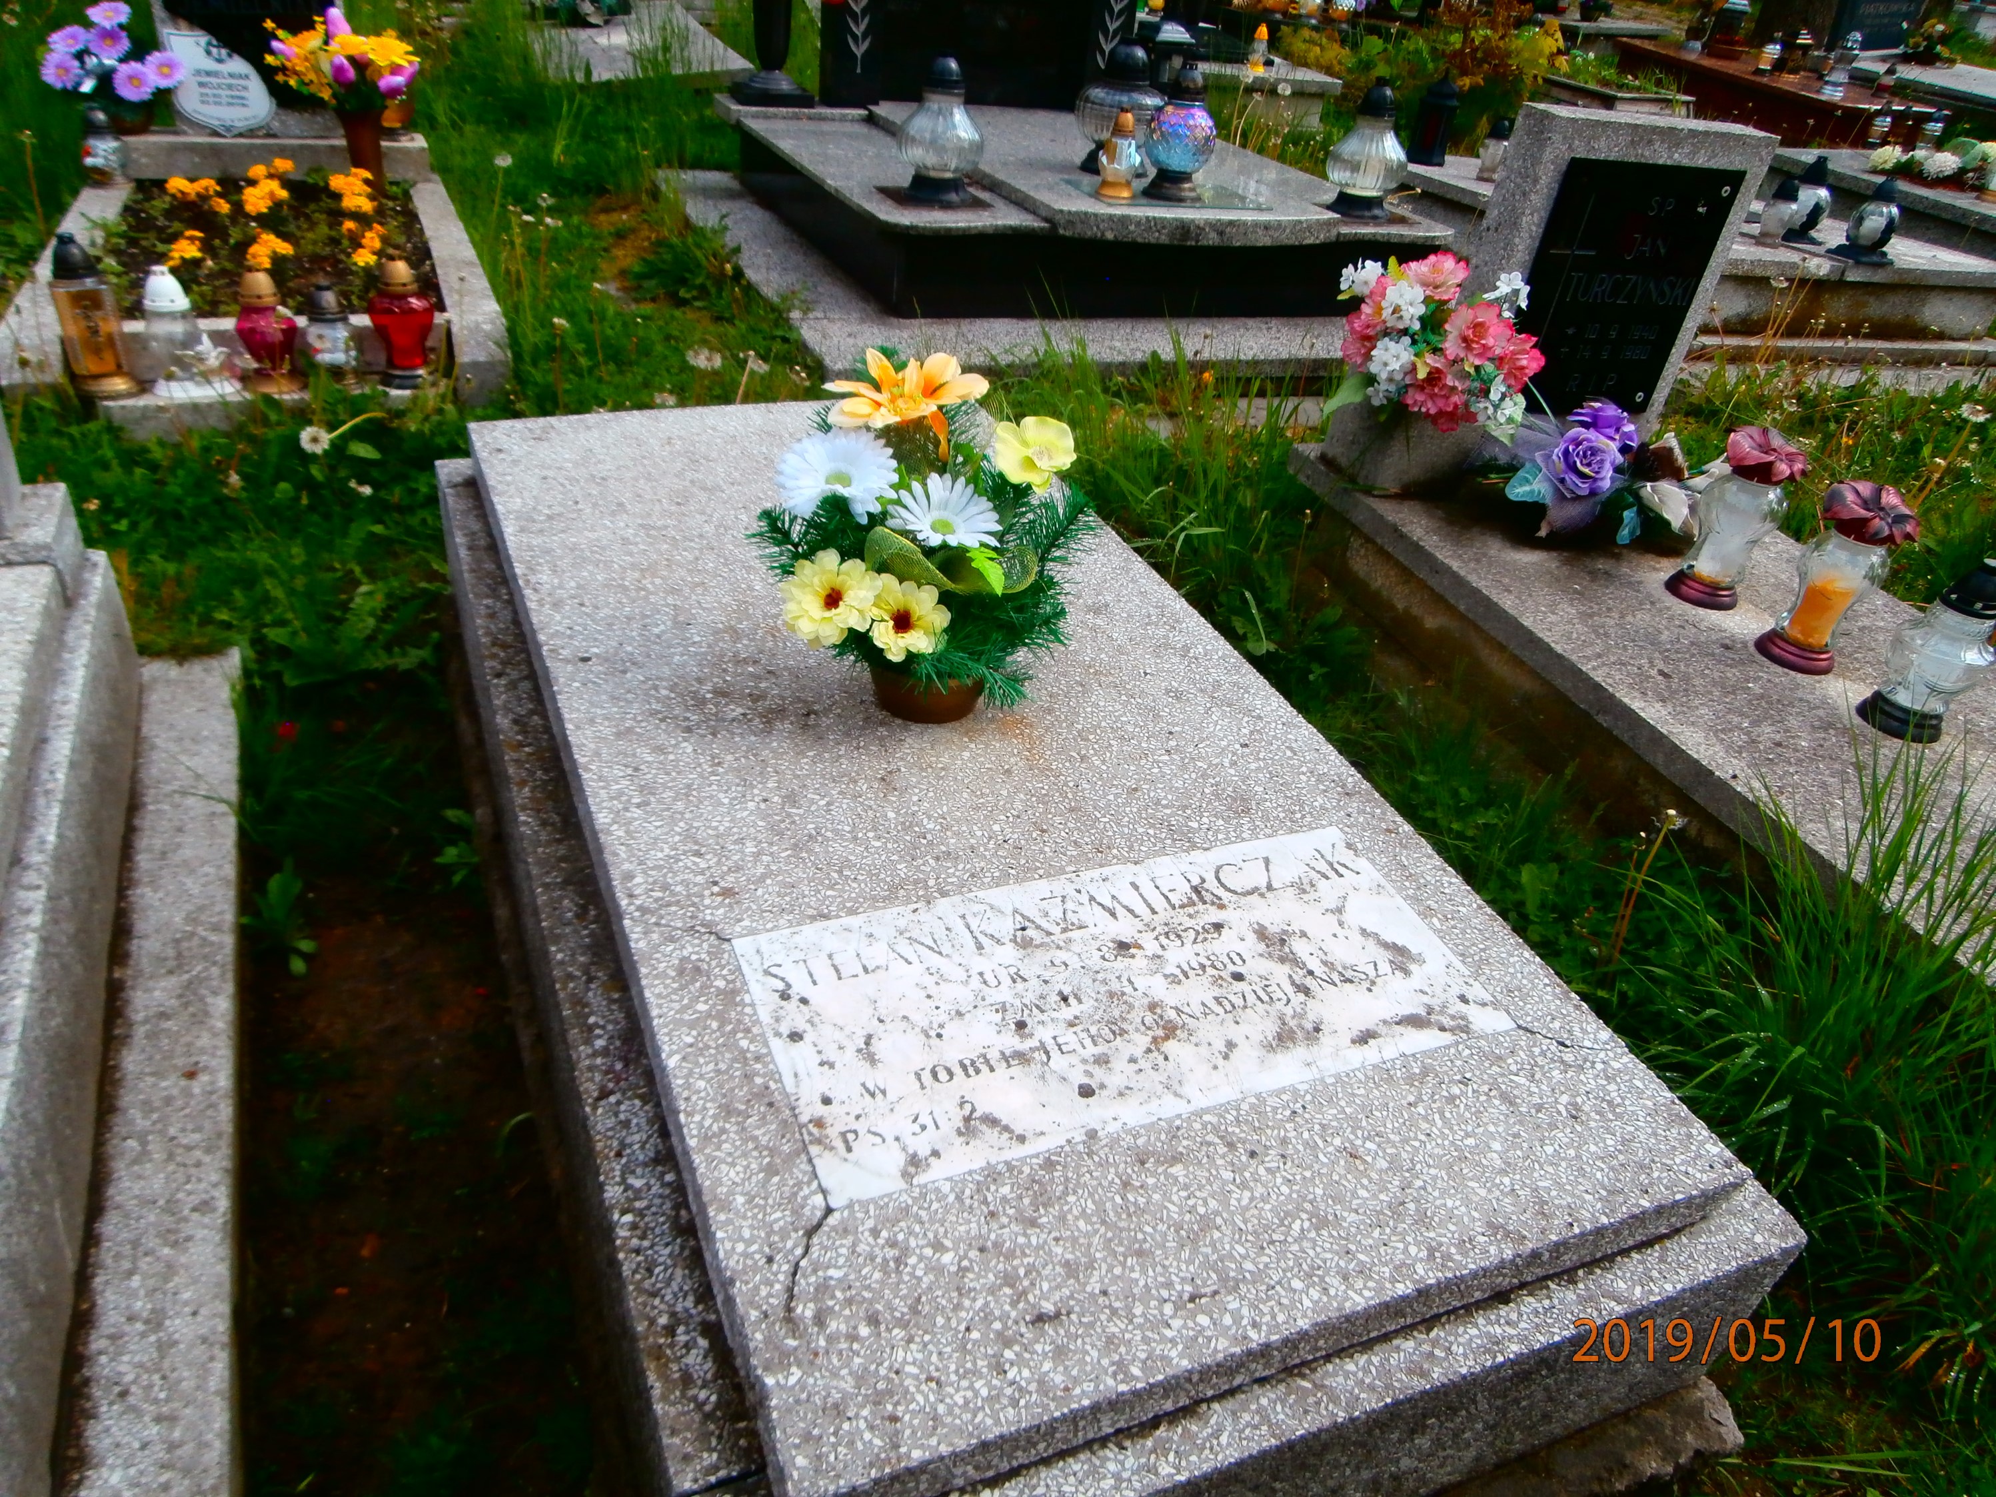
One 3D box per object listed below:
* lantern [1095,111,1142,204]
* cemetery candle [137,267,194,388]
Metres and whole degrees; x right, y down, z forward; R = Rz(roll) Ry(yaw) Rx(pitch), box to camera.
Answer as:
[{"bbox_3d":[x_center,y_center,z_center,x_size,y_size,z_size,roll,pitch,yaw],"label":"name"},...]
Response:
[{"bbox_3d":[0.299,-1.441,3.355,0.107,0.190,0.107,4,31,-2],"label":"lantern"},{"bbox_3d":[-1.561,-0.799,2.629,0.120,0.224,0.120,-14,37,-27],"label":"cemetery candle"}]

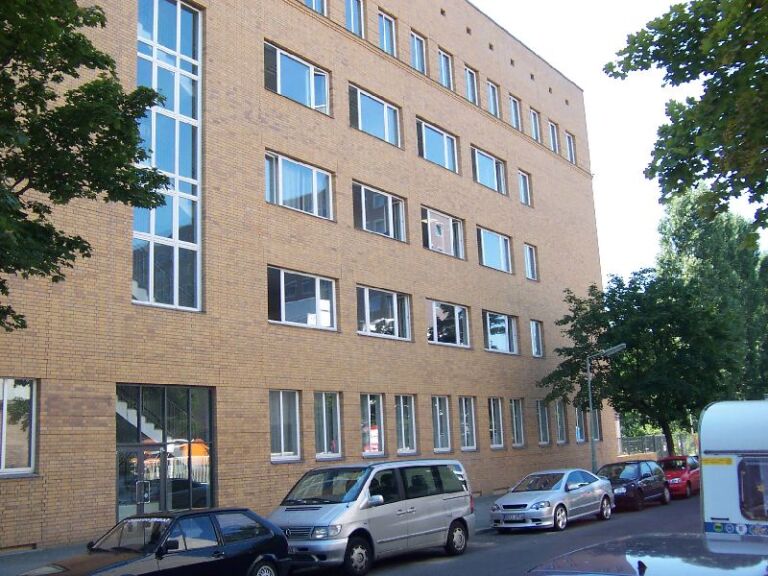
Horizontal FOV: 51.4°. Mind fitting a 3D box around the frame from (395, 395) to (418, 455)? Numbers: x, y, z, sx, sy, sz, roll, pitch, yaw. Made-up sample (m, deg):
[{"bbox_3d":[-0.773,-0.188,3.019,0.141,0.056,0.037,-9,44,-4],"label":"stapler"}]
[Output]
[{"bbox_3d":[0.759,4.856,28.482,0.150,2.070,1.300,-11,-14,36],"label":"frame"}]

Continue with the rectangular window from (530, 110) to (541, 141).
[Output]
[{"bbox_3d":[7.793,-8.364,41.304,0.150,1.680,1.150,-11,-14,36],"label":"rectangular window"}]

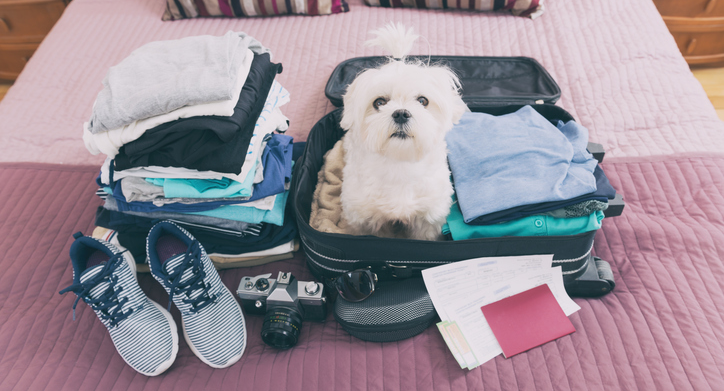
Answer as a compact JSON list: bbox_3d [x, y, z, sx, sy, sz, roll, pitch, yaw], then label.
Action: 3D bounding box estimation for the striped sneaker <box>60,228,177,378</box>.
[{"bbox_3d":[-0.391,0.172,0.872,0.100,0.103,0.262,-28,55,-22],"label":"striped sneaker"}]

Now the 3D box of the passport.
[{"bbox_3d":[0.268,0.203,0.881,0.125,0.006,0.089,-15,52,-12],"label":"passport"}]

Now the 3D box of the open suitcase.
[{"bbox_3d":[0.157,-0.099,1.046,0.545,0.185,0.575,1,50,1],"label":"open suitcase"}]

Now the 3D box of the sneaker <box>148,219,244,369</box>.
[{"bbox_3d":[-0.276,0.160,0.881,0.098,0.103,0.260,-24,54,-19],"label":"sneaker"}]

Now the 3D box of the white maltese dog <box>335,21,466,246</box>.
[{"bbox_3d":[0.062,-0.118,0.863,0.195,0.430,0.270,3,50,2],"label":"white maltese dog"}]

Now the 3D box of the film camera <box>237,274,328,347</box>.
[{"bbox_3d":[-0.128,0.187,0.867,0.139,0.092,0.092,4,50,3],"label":"film camera"}]

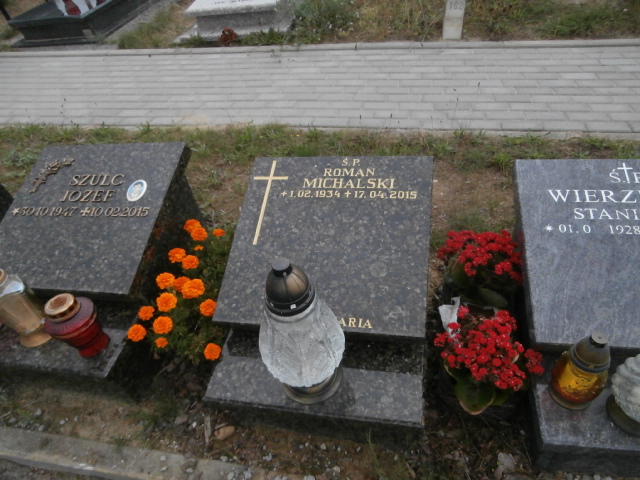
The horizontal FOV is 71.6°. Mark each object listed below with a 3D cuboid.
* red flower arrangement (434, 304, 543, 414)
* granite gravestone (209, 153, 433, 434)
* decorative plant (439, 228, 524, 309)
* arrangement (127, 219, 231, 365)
[{"bbox_3d":[0.417,0.324,1.163,0.230,0.210,0.240,2,39,13],"label":"red flower arrangement"},{"bbox_3d":[0.024,0.117,1.365,0.606,0.454,0.735,2,39,13],"label":"granite gravestone"},{"bbox_3d":[0.474,0.106,1.372,0.230,0.220,0.230,2,39,13],"label":"decorative plant"},{"bbox_3d":[-0.385,0.171,1.555,0.300,0.190,0.580,2,39,13],"label":"arrangement"}]

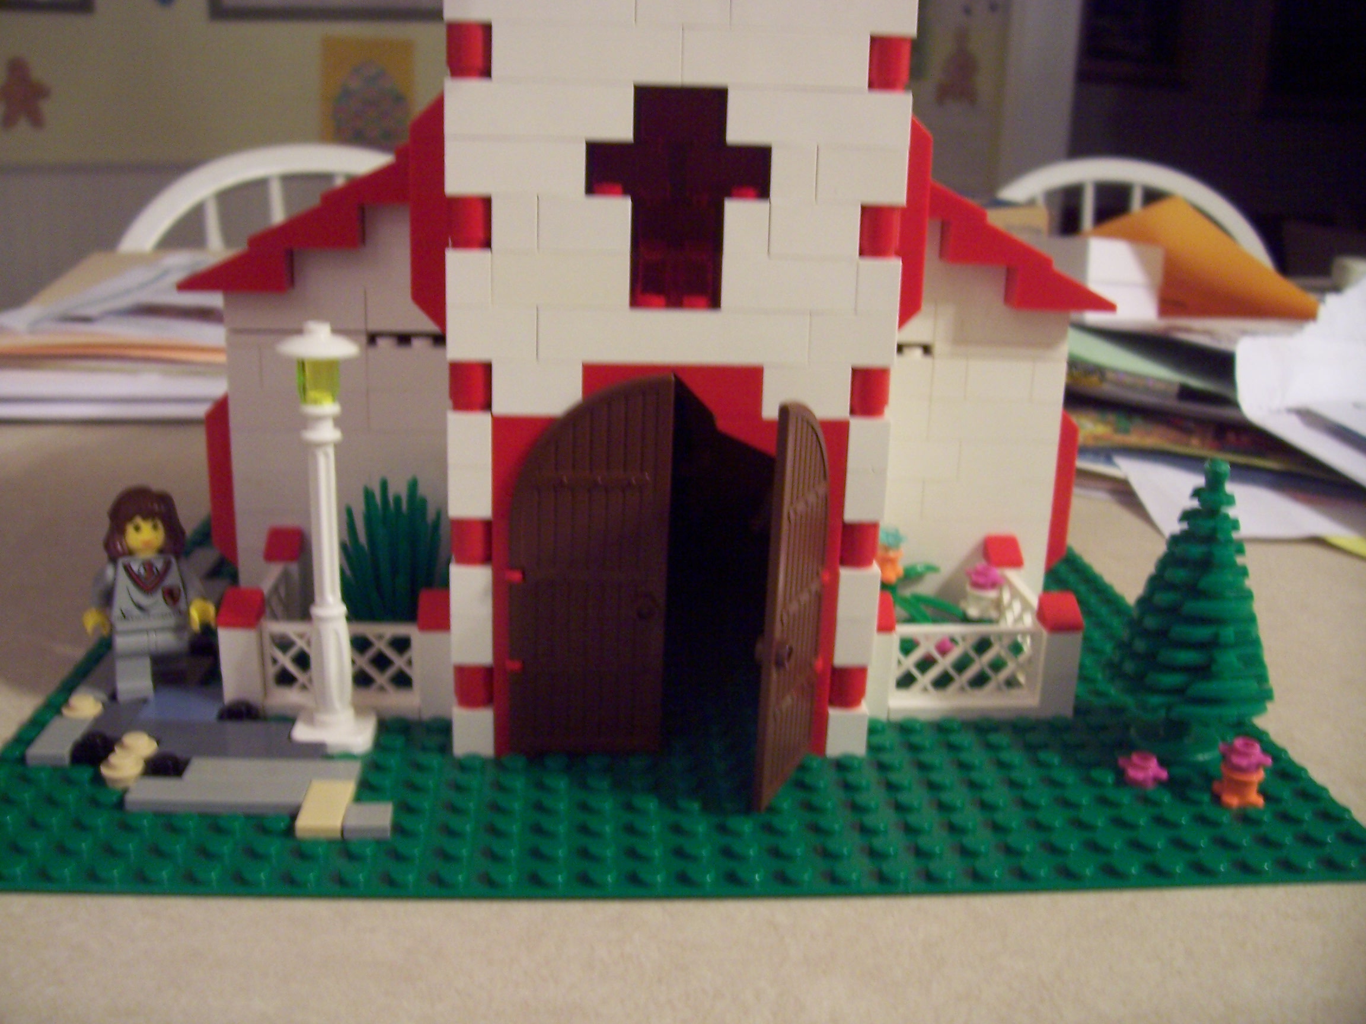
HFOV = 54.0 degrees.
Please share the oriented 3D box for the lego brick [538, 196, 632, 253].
[{"bbox_3d":[-0.017,-0.050,0.234,0.016,0.010,0.008,1,16,-4],"label":"lego brick"}]

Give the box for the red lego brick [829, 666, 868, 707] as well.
[{"bbox_3d":[0.032,0.033,0.262,0.008,0.010,0.008,1,16,-4],"label":"red lego brick"}]

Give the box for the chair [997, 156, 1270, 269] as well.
[{"bbox_3d":[0.445,0.118,1.302,0.450,0.880,0.500,1,16,-4],"label":"chair"}]

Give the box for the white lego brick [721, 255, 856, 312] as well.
[{"bbox_3d":[0.018,-0.041,0.240,0.024,0.010,0.008,1,15,-4],"label":"white lego brick"}]

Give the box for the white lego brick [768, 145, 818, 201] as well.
[{"bbox_3d":[0.019,-0.059,0.232,0.008,0.010,0.008,1,17,-4],"label":"white lego brick"}]

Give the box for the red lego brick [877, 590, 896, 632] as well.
[{"bbox_3d":[0.039,0.020,0.274,0.008,0.007,0.008,1,17,-4],"label":"red lego brick"}]

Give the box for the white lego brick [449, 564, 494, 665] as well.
[{"bbox_3d":[-0.039,0.018,0.252,0.008,0.019,0.008,1,15,-4],"label":"white lego brick"}]

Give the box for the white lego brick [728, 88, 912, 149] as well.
[{"bbox_3d":[0.023,-0.068,0.232,0.032,0.010,0.008,1,15,-4],"label":"white lego brick"}]

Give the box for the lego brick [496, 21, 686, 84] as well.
[{"bbox_3d":[-0.016,-0.077,0.226,0.032,0.010,0.008,1,16,-4],"label":"lego brick"}]

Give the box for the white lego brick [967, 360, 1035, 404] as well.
[{"bbox_3d":[0.072,-0.031,0.311,0.016,0.010,0.008,1,17,-4],"label":"white lego brick"}]

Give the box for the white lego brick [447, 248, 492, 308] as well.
[{"bbox_3d":[-0.037,-0.041,0.233,0.008,0.010,0.008,1,17,-4],"label":"white lego brick"}]

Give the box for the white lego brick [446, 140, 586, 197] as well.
[{"bbox_3d":[-0.029,-0.060,0.231,0.024,0.010,0.008,1,16,-4],"label":"white lego brick"}]

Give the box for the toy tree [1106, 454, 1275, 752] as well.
[{"bbox_3d":[0.099,0.019,0.259,0.034,0.061,0.034,1,16,-4],"label":"toy tree"}]

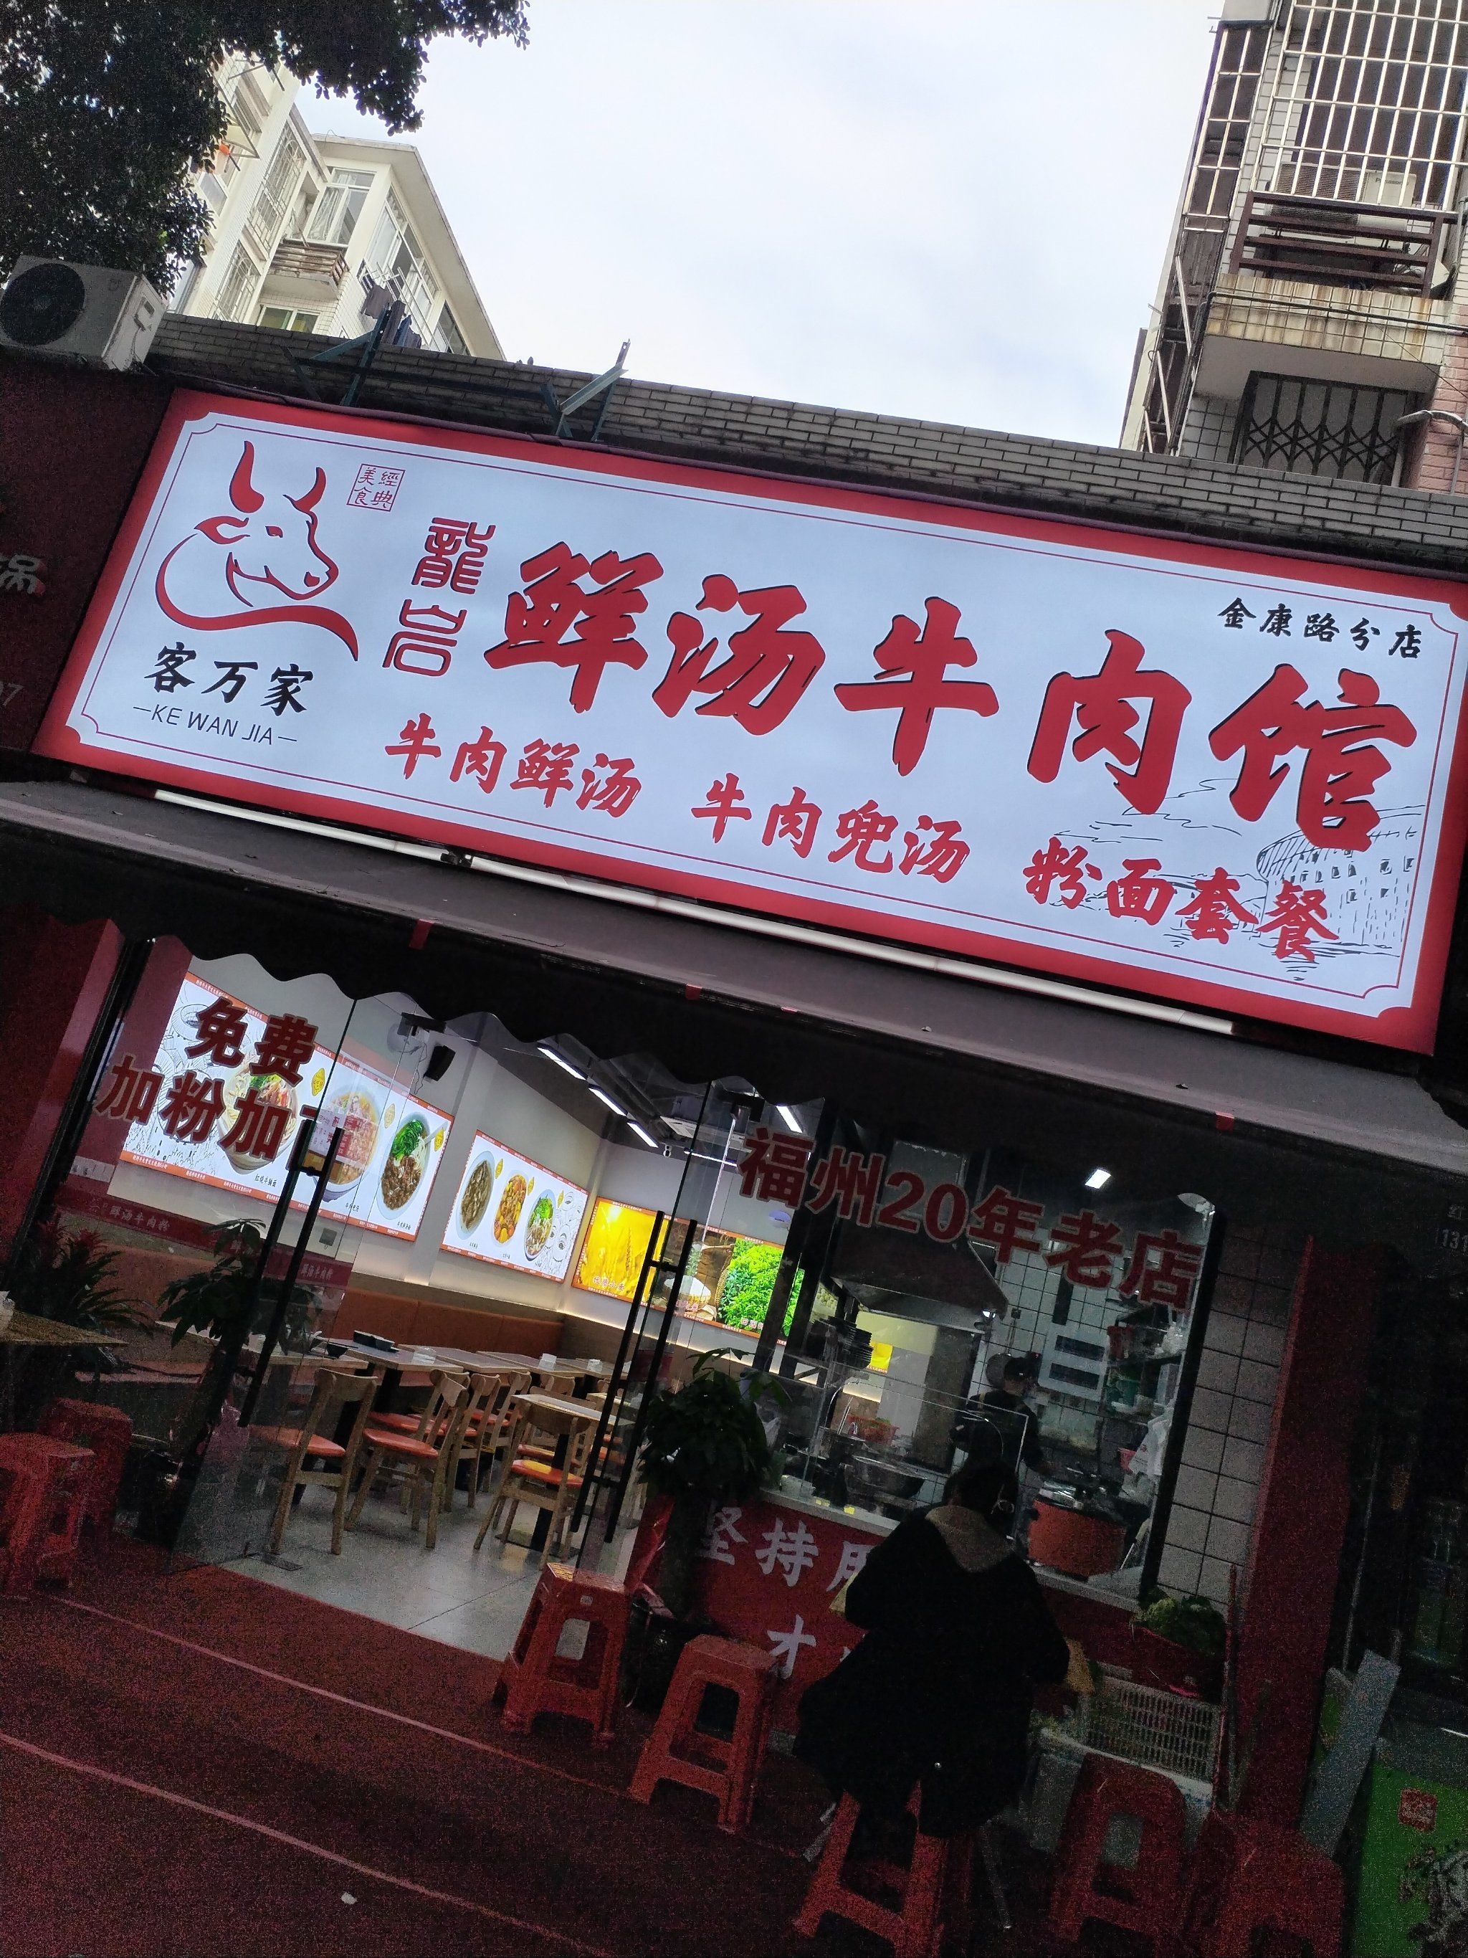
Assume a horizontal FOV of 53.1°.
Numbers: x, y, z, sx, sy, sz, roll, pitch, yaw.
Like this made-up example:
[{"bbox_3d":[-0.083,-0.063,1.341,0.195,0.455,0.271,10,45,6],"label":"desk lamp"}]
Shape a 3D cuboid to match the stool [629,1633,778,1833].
[{"bbox_3d":[-0.078,2.424,4.777,0.360,0.465,0.340,13,-13,8],"label":"stool"}]

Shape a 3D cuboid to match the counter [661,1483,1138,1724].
[{"bbox_3d":[0.571,2.625,5.876,1.860,0.900,0.580,13,-13,11],"label":"counter"}]

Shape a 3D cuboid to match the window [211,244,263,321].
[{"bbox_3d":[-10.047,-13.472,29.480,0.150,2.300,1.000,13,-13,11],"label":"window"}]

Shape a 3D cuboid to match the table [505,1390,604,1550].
[{"bbox_3d":[-1.025,2.913,8.624,0.650,0.760,0.650,13,-13,11],"label":"table"}]

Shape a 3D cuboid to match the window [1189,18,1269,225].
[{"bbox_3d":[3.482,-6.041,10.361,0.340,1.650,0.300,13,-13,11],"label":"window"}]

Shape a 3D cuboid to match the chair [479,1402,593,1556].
[{"bbox_3d":[-1.063,2.763,8.082,0.430,0.785,0.490,12,-13,13],"label":"chair"}]

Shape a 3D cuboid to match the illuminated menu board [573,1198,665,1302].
[{"bbox_3d":[-1.187,2.883,15.560,0.850,0.950,0.050,13,-13,11],"label":"illuminated menu board"}]

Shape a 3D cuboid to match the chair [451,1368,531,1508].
[{"bbox_3d":[-1.760,3.014,9.954,0.490,0.785,0.430,13,-13,11],"label":"chair"}]

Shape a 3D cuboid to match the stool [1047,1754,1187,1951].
[{"bbox_3d":[1.183,2.735,4.645,0.360,0.465,0.340,16,-13,-4],"label":"stool"}]

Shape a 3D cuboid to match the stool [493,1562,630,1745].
[{"bbox_3d":[-0.589,2.394,5.236,0.360,0.465,0.340,18,-13,-12],"label":"stool"}]

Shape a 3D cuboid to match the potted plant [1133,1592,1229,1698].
[{"bbox_3d":[1.611,2.410,5.355,0.310,0.300,0.290,13,-13,11],"label":"potted plant"}]

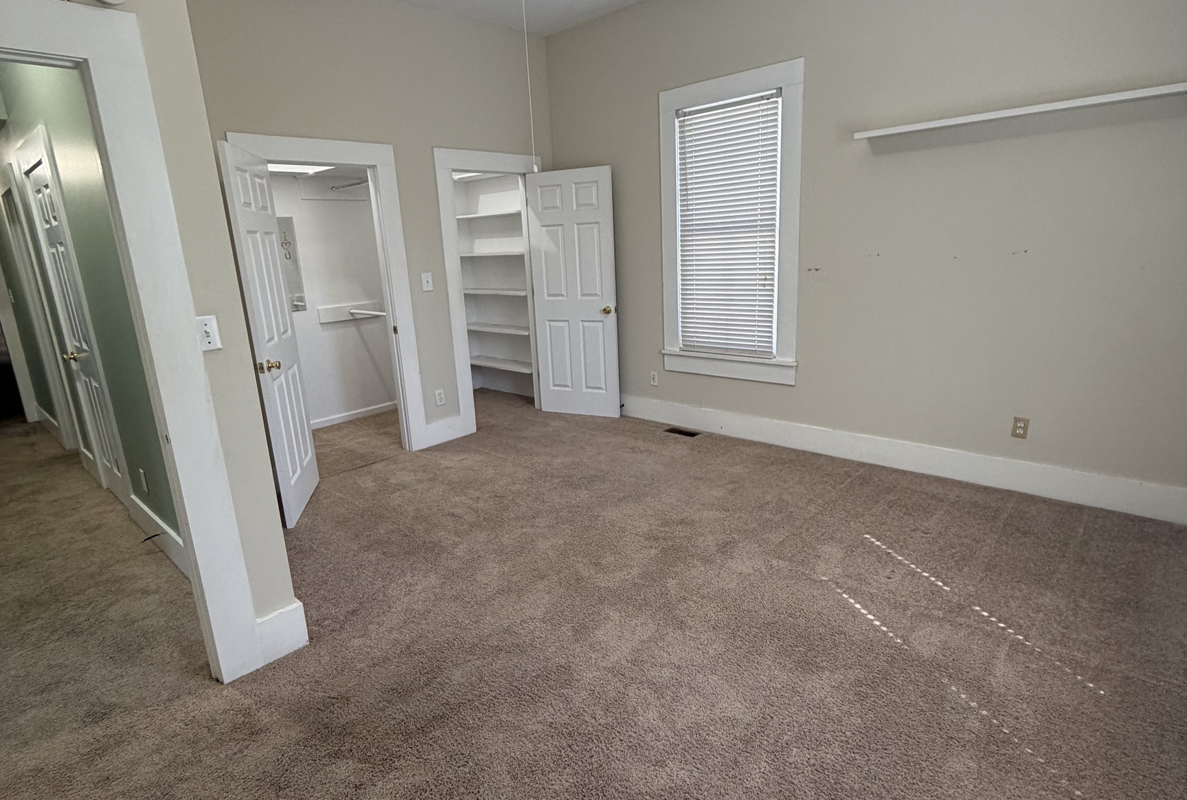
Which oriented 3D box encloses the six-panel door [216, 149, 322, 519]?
[{"bbox_3d":[-1.825,-0.349,3.696,0.036,2.014,0.786,-6,14,-12],"label":"six-panel door"}]

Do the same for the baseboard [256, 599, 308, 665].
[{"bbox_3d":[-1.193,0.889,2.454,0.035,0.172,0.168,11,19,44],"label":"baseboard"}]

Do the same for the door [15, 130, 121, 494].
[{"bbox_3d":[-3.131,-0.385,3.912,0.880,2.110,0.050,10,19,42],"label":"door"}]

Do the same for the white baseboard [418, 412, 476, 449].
[{"bbox_3d":[-1.168,0.240,5.073,0.025,0.171,0.513,10,19,41],"label":"white baseboard"}]

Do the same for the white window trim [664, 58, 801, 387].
[{"bbox_3d":[0.936,-1.150,4.484,1.109,2.031,0.055,10,19,41],"label":"white window trim"}]

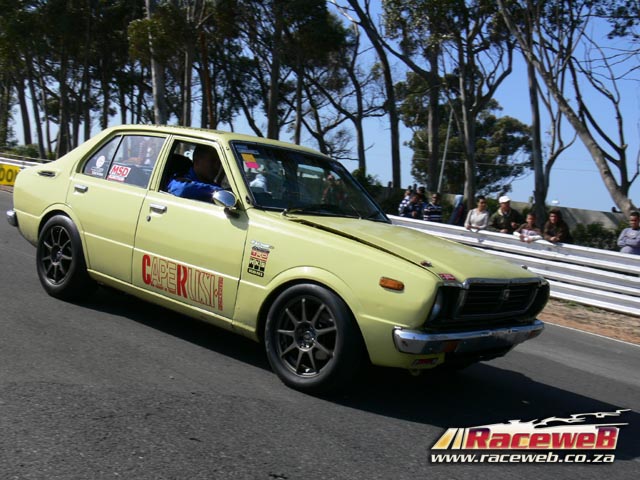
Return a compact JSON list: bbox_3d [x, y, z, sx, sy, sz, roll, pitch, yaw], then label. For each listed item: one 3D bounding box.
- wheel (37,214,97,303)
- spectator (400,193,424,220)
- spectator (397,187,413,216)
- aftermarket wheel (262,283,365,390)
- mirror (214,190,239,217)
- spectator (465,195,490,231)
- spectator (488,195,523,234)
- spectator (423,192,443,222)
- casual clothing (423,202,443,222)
[{"bbox_3d":[-1.854,0.119,5.326,0.561,0.561,0.190,12,5,37],"label":"wheel"},{"bbox_3d":[1.991,-0.248,16.356,0.500,1.650,0.380,11,4,26],"label":"spectator"},{"bbox_3d":[1.902,-0.395,17.357,0.500,1.680,0.350,11,5,29],"label":"spectator"},{"bbox_3d":[-0.009,0.515,3.881,0.561,0.561,0.190,13,5,42],"label":"aftermarket wheel"},{"bbox_3d":[-0.543,-0.210,4.147,0.095,0.130,0.140,13,6,43],"label":"mirror"},{"bbox_3d":[2.826,-0.020,13.256,0.470,1.630,0.420,11,5,33],"label":"spectator"},{"bbox_3d":[3.228,0.034,12.958,0.570,1.700,0.450,11,5,29],"label":"spectator"},{"bbox_3d":[2.447,-0.216,16.257,0.500,1.680,0.350,10,4,23],"label":"spectator"},{"bbox_3d":[2.478,-0.506,16.223,0.500,0.660,0.300,10,4,23],"label":"casual clothing"}]

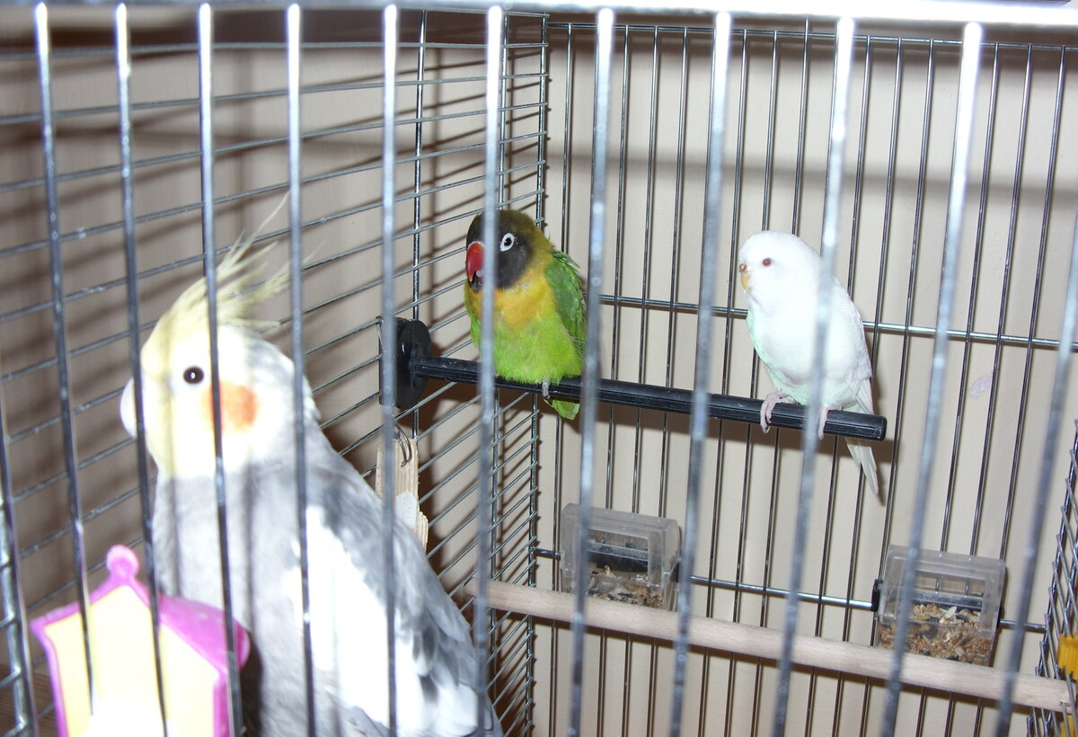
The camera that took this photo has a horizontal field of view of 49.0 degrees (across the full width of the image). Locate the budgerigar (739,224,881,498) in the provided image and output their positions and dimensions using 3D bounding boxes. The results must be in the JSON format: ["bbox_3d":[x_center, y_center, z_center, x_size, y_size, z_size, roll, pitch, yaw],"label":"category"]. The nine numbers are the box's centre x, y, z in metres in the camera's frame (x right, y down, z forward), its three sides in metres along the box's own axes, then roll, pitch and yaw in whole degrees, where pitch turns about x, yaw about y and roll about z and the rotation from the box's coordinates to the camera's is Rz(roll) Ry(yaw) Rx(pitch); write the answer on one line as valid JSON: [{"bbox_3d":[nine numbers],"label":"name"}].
[{"bbox_3d":[0.116,0.001,0.480,0.091,0.121,0.042,-11,20,-38],"label":"budgerigar"}]

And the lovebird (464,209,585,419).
[{"bbox_3d":[-0.005,-0.020,0.507,0.049,0.102,0.070,11,19,30],"label":"lovebird"}]

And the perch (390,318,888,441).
[{"bbox_3d":[0.035,0.011,0.504,0.221,0.042,0.042,7,17,19],"label":"perch"}]

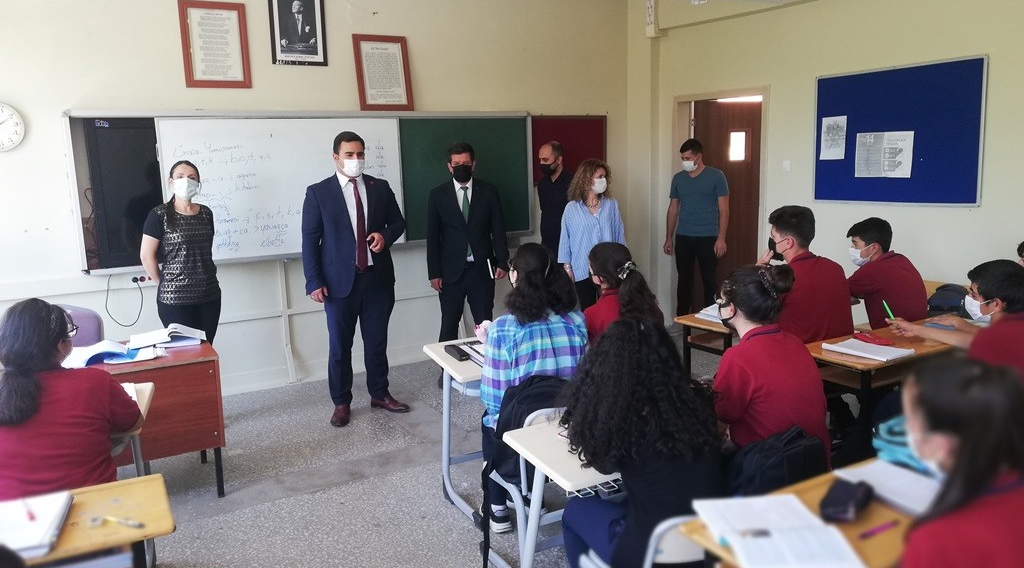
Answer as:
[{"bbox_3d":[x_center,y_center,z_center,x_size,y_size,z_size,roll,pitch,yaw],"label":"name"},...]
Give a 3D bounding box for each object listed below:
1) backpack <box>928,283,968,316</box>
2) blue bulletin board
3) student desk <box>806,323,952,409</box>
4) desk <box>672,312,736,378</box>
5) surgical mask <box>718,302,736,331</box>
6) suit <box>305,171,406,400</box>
[{"bbox_3d":[2.653,0.219,4.800,0.200,0.420,0.310,-7,10,-31],"label":"backpack"},{"bbox_3d":[2.546,-0.991,5.369,0.030,0.906,1.221,-7,10,-32],"label":"blue bulletin board"},{"bbox_3d":[1.841,0.621,3.765,1.200,0.740,0.420,-7,10,-31],"label":"student desk"},{"bbox_3d":[1.494,0.517,4.502,1.200,0.740,0.420,-7,10,-31],"label":"desk"},{"bbox_3d":[0.723,0.114,2.607,0.140,0.120,0.100,-9,12,-37],"label":"surgical mask"},{"bbox_3d":[-0.996,0.038,5.156,0.630,1.510,0.360,-5,9,-19],"label":"suit"}]

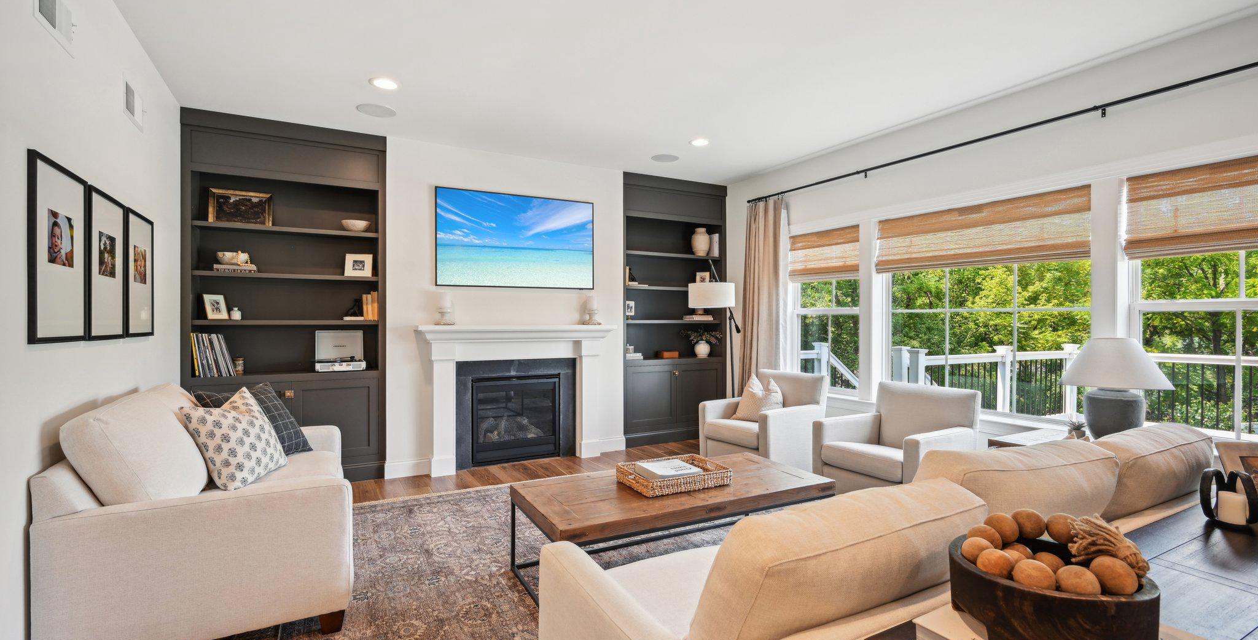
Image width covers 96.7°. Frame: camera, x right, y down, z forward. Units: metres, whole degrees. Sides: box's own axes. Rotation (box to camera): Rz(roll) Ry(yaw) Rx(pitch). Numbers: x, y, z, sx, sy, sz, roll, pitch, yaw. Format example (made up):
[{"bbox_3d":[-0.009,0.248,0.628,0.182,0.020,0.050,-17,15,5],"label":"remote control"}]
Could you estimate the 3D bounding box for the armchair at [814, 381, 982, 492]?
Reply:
[{"bbox_3d":[1.831,0.885,3.807,0.830,0.810,0.720,0,0,-35],"label":"armchair"}]

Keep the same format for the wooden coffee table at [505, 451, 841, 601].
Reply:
[{"bbox_3d":[0.252,1.066,2.936,1.555,0.425,0.700,0,0,-29],"label":"wooden coffee table"}]

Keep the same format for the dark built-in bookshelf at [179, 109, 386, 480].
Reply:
[{"bbox_3d":[-2.596,-0.092,4.305,1.300,2.735,0.340,0,0,-29],"label":"dark built-in bookshelf"}]

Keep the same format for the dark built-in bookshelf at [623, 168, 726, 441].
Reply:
[{"bbox_3d":[0.435,-0.091,6.072,1.340,2.760,0.370,0,0,-29],"label":"dark built-in bookshelf"}]

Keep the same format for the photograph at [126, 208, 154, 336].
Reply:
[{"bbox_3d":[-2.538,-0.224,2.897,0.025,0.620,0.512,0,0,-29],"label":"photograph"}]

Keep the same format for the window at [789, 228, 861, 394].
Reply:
[{"bbox_3d":[1.773,-0.083,5.029,0.110,1.430,0.830,0,0,-29],"label":"window"}]

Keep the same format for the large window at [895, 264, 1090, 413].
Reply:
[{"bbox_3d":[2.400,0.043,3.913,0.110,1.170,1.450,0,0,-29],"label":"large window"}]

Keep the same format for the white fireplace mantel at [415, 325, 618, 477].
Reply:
[{"bbox_3d":[-0.934,0.663,4.900,1.760,1.234,0.250,0,0,-29],"label":"white fireplace mantel"}]

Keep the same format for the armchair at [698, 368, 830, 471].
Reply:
[{"bbox_3d":[1.112,0.875,4.620,0.800,0.830,0.710,0,0,-40],"label":"armchair"}]

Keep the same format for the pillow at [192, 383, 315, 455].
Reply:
[{"bbox_3d":[-2.070,0.572,3.105,0.150,0.470,0.480,-29,-9,14],"label":"pillow"}]

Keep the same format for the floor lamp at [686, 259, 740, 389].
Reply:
[{"bbox_3d":[0.895,0.347,5.500,0.450,1.870,0.900,0,0,28],"label":"floor lamp"}]

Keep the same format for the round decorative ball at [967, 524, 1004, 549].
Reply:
[{"bbox_3d":[0.576,0.358,0.906,0.048,0.048,0.048,0,0,0],"label":"round decorative ball"}]

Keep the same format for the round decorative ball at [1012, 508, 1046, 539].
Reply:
[{"bbox_3d":[0.680,0.346,0.950,0.048,0.048,0.048,0,0,0],"label":"round decorative ball"}]

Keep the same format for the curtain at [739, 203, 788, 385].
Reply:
[{"bbox_3d":[1.313,0.037,5.628,0.140,2.480,0.650,0,0,-29],"label":"curtain"}]

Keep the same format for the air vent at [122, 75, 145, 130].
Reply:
[{"bbox_3d":[-2.538,-1.105,2.880,0.020,0.190,0.360,0,0,-29],"label":"air vent"}]

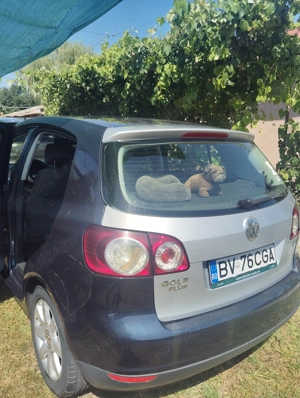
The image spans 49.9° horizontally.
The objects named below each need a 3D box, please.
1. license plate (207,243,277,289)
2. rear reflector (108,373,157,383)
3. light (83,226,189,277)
[{"bbox_3d":[0.498,0.336,1.679,0.526,0.124,0.020,-7,2,-35],"label":"license plate"},{"bbox_3d":[-0.078,0.802,1.448,0.220,0.040,0.029,1,12,-3],"label":"rear reflector"},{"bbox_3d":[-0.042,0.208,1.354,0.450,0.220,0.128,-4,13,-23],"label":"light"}]

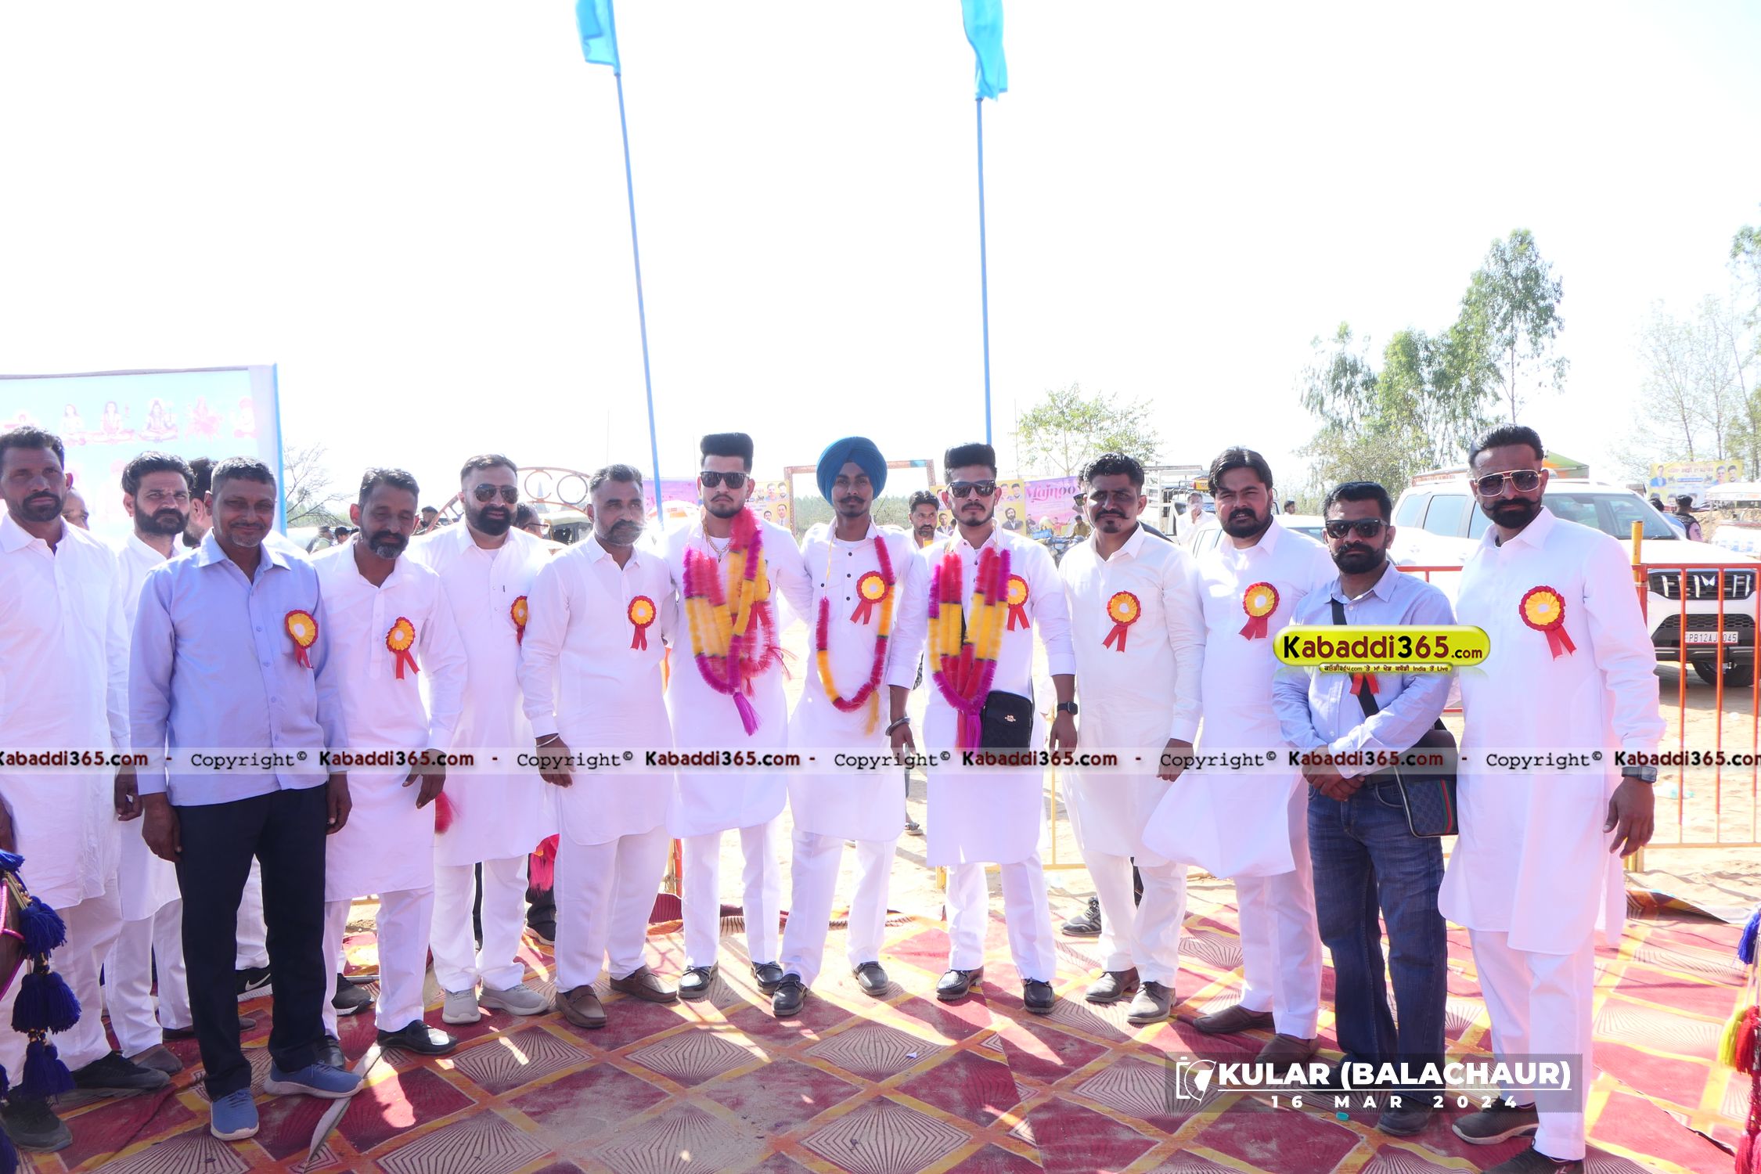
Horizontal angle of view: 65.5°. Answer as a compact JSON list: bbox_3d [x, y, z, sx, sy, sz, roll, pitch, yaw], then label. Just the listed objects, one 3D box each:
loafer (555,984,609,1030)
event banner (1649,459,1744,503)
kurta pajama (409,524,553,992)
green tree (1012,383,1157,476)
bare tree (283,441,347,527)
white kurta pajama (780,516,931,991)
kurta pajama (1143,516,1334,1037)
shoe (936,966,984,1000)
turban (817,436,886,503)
[{"bbox_3d":[-0.949,1.299,4.325,0.108,0.095,0.290,-4,5,-37],"label":"loafer"},{"bbox_3d":[21.445,-2.713,36.000,2.450,1.300,0.050,0,3,10],"label":"event banner"},{"bbox_3d":[-1.312,0.567,4.510,0.540,1.500,0.340,-2,4,-26],"label":"kurta pajama"},{"bbox_3d":[4.732,-2.348,31.113,3.332,4.533,3.332,-1,3,0],"label":"green tree"},{"bbox_3d":[-15.464,-2.034,35.986,3.400,3.670,3.200,-1,3,0],"label":"bare tree"},{"bbox_3d":[-0.098,0.558,4.520,0.520,1.490,0.330,-1,3,0],"label":"white kurta pajama"},{"bbox_3d":[1.060,0.542,4.020,0.550,1.500,0.400,0,0,34],"label":"kurta pajama"},{"bbox_3d":[0.266,1.260,4.499,0.105,0.105,0.285,1,4,28],"label":"shoe"},{"bbox_3d":[-0.095,-0.400,4.629,0.232,0.222,0.265,-1,3,1],"label":"turban"}]

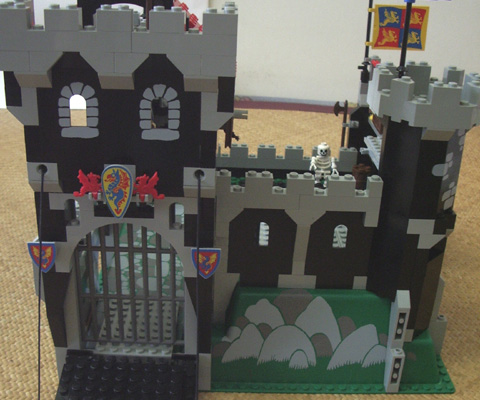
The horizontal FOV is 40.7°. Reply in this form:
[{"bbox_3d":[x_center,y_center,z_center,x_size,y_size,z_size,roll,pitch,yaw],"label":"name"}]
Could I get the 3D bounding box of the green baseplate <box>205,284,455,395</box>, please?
[{"bbox_3d":[0.012,0.044,0.511,0.256,0.060,0.256,2,24,-2],"label":"green baseplate"}]

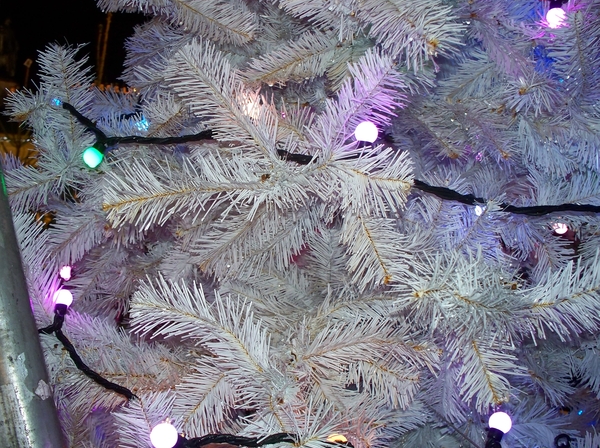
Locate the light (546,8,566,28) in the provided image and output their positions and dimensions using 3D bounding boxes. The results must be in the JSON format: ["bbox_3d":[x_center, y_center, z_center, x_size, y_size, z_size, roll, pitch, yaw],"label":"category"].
[{"bbox_3d":[0.329,-0.264,0.799,0.026,0.026,0.026,6,3,0],"label":"light"}]

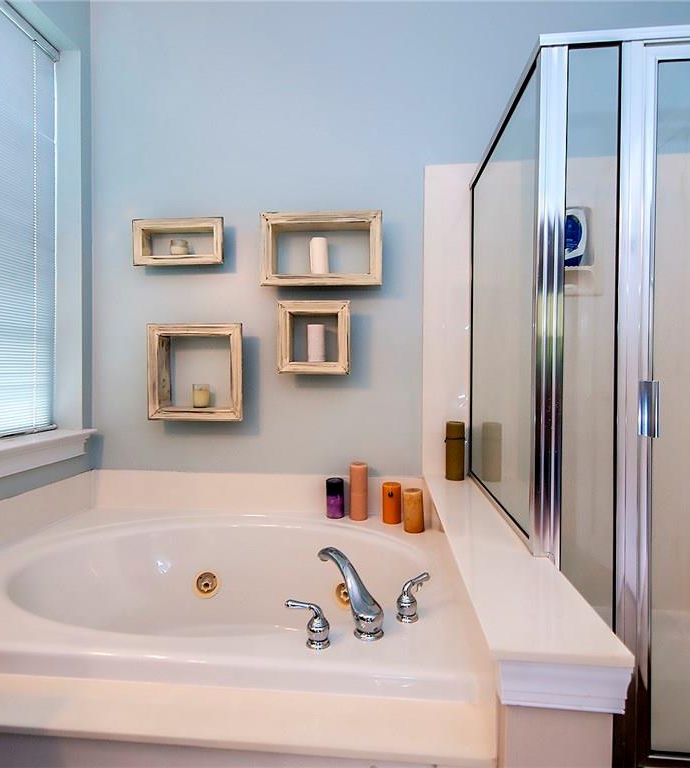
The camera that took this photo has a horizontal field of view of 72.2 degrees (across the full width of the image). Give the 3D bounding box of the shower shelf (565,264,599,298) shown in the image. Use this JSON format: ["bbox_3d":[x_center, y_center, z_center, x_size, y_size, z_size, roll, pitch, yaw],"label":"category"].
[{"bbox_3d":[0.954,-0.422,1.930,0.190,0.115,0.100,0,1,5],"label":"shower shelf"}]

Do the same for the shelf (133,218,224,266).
[{"bbox_3d":[-0.714,-0.613,2.079,0.398,0.196,0.080,0,1,5],"label":"shelf"}]

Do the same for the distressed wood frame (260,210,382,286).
[{"bbox_3d":[-0.095,-0.558,2.012,0.500,0.300,0.110,0,1,5],"label":"distressed wood frame"}]

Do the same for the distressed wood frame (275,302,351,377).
[{"bbox_3d":[-0.126,-0.194,2.022,0.302,0.302,0.110,0,1,5],"label":"distressed wood frame"}]

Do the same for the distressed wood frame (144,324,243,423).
[{"bbox_3d":[-0.633,-0.051,2.068,0.411,0.410,0.110,0,1,5],"label":"distressed wood frame"}]

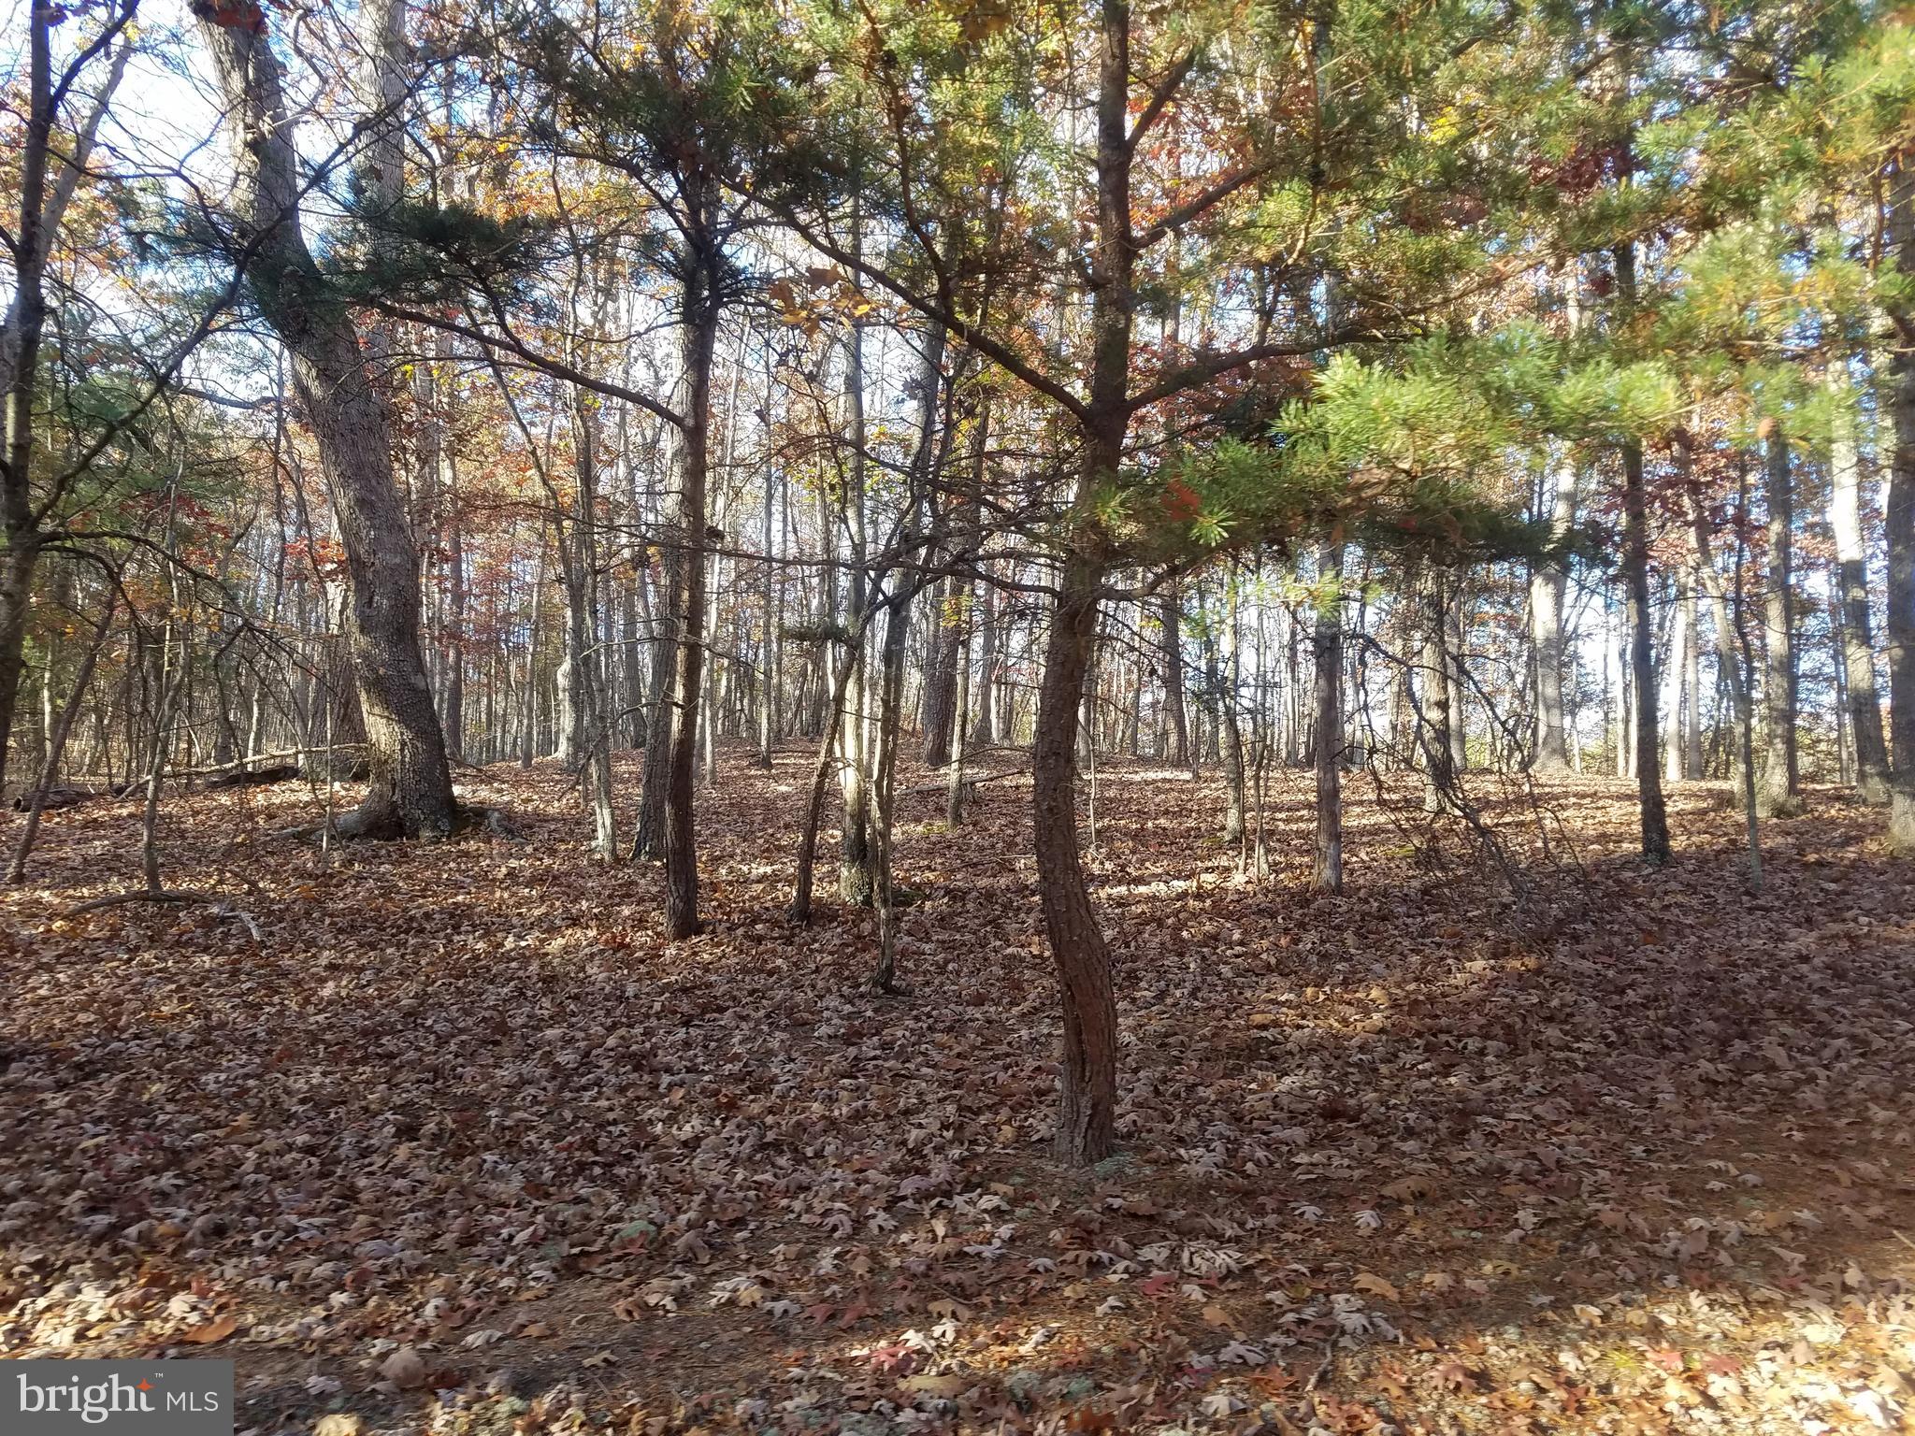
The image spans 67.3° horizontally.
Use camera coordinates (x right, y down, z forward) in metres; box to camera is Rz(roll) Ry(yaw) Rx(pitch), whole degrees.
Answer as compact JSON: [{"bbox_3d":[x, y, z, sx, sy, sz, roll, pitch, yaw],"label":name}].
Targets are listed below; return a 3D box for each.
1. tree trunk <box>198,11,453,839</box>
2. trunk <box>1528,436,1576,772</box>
[{"bbox_3d":[-6.065,-2.813,13.800,2.423,7.880,1.000,0,0,0],"label":"tree trunk"},{"bbox_3d":[9.315,-1.697,22.500,0.724,5.088,0.620,0,0,0],"label":"trunk"}]

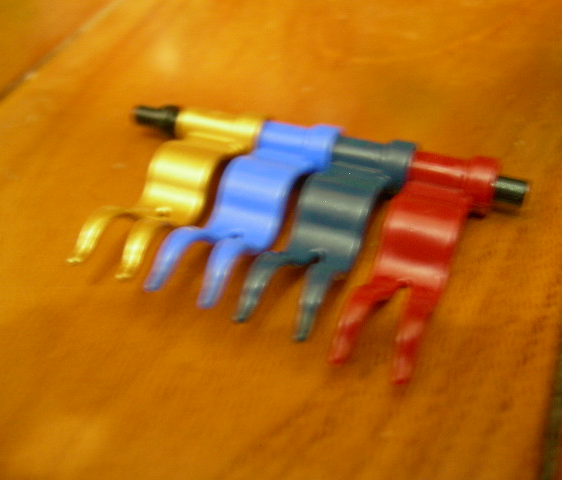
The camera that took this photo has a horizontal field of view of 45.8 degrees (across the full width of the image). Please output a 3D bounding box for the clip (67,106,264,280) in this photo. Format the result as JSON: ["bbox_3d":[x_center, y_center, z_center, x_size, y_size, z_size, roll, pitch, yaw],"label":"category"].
[{"bbox_3d":[-0.014,-0.007,0.086,0.013,0.008,0.033,14,43,18],"label":"clip"}]

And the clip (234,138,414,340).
[{"bbox_3d":[0.006,-0.002,0.080,0.013,0.008,0.033,14,46,18],"label":"clip"}]

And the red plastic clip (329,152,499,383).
[{"bbox_3d":[0.016,0.001,0.077,0.013,0.008,0.033,14,51,18],"label":"red plastic clip"}]

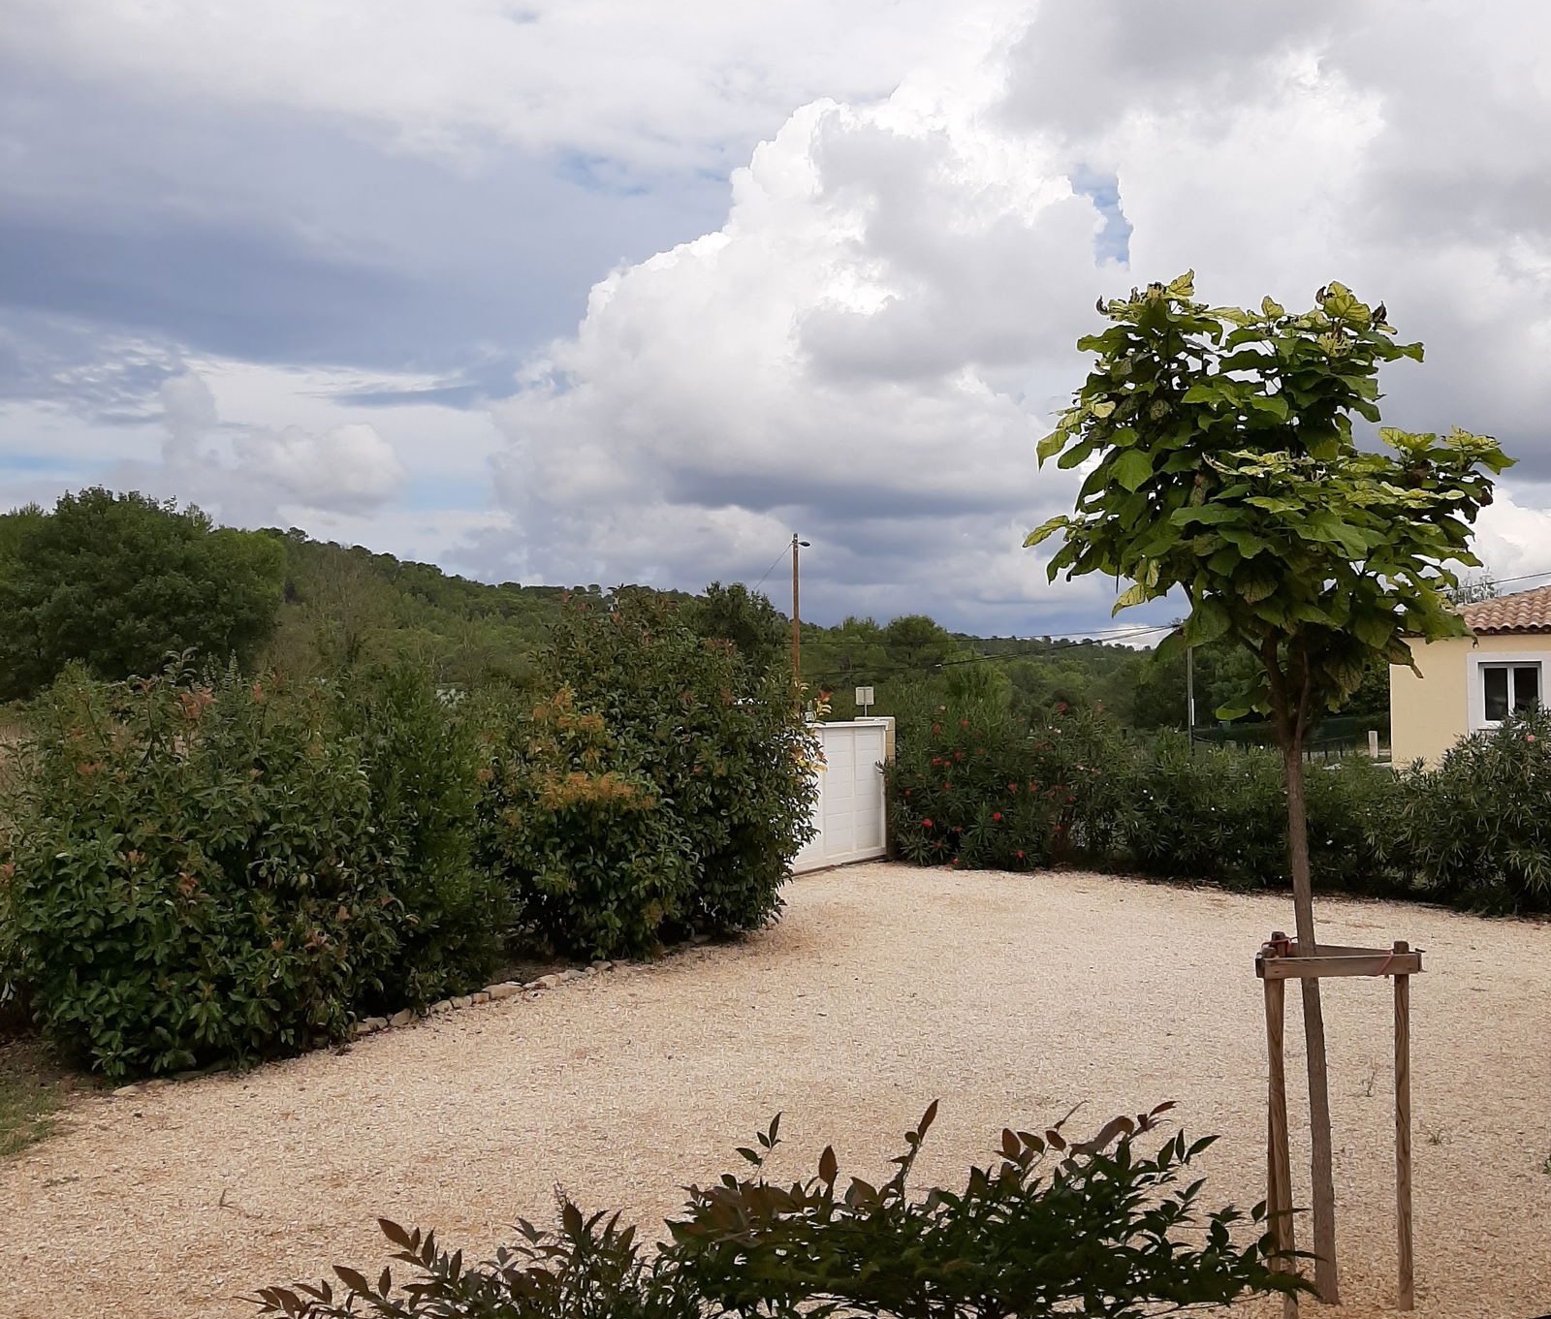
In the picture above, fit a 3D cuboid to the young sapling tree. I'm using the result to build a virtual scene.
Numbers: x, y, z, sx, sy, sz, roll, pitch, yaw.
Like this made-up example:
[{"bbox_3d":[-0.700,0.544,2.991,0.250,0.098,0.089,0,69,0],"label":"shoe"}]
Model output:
[{"bbox_3d":[1.596,0.398,5.030,1.500,3.310,1.400,-1,-3,17],"label":"young sapling tree"}]

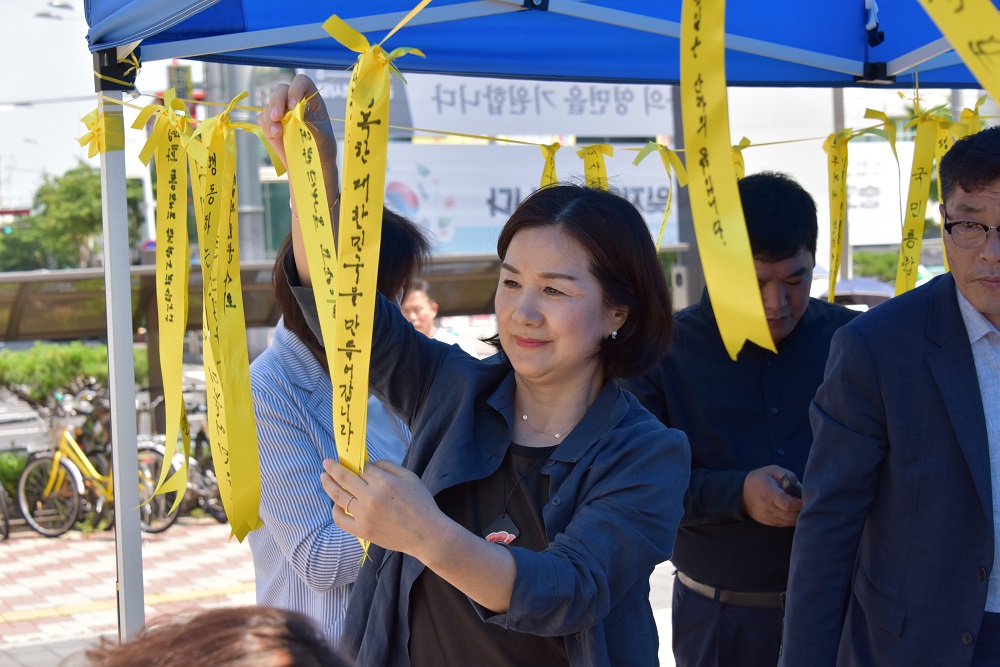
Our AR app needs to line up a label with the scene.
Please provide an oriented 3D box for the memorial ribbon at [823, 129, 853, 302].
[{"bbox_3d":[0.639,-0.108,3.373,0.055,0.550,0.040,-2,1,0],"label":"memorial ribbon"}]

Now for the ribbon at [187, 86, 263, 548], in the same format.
[{"bbox_3d":[-0.415,-0.026,2.740,0.115,0.680,0.080,-2,1,-9],"label":"ribbon"}]

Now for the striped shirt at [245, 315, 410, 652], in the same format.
[{"bbox_3d":[-0.215,0.285,2.850,0.280,0.640,0.410,-2,1,31],"label":"striped shirt"}]

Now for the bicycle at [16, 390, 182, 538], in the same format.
[{"bbox_3d":[-3.016,0.987,13.600,1.620,1.040,0.550,-2,1,28],"label":"bicycle"}]

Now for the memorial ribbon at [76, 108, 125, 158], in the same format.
[{"bbox_3d":[-0.591,-0.298,2.680,0.075,0.073,0.055,-2,1,-11],"label":"memorial ribbon"}]

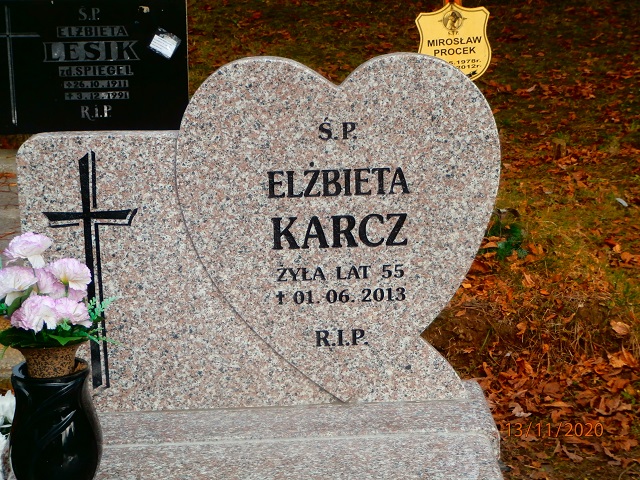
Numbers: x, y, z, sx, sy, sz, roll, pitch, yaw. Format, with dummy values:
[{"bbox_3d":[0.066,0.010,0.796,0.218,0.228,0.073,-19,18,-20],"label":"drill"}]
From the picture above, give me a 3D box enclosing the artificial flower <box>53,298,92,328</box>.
[{"bbox_3d":[-0.370,0.108,2.370,0.060,0.050,0.060,-5,23,-24],"label":"artificial flower"}]

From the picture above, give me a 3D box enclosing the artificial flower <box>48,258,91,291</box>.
[{"bbox_3d":[-0.378,0.052,2.400,0.064,0.050,0.062,-1,14,-24],"label":"artificial flower"}]

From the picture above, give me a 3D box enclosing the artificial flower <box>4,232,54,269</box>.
[{"bbox_3d":[-0.442,0.016,2.400,0.074,0.052,0.068,-11,13,11],"label":"artificial flower"}]

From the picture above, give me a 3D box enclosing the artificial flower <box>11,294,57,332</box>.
[{"bbox_3d":[-0.424,0.109,2.360,0.071,0.056,0.062,-4,24,9],"label":"artificial flower"}]

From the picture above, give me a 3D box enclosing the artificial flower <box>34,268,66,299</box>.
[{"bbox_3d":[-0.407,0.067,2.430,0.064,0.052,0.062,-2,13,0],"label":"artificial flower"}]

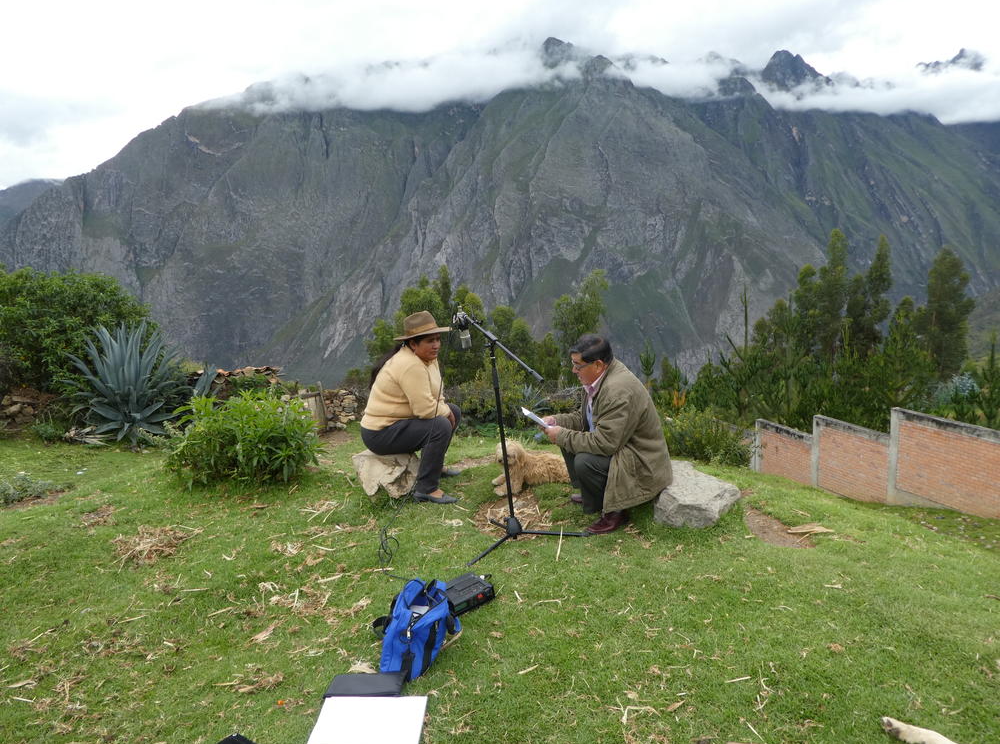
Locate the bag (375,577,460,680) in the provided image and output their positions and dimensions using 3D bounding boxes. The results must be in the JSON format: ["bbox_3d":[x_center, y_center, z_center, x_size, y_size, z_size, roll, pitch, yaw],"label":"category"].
[{"bbox_3d":[-0.284,0.847,2.307,0.214,0.245,0.316,1,10,21],"label":"bag"}]

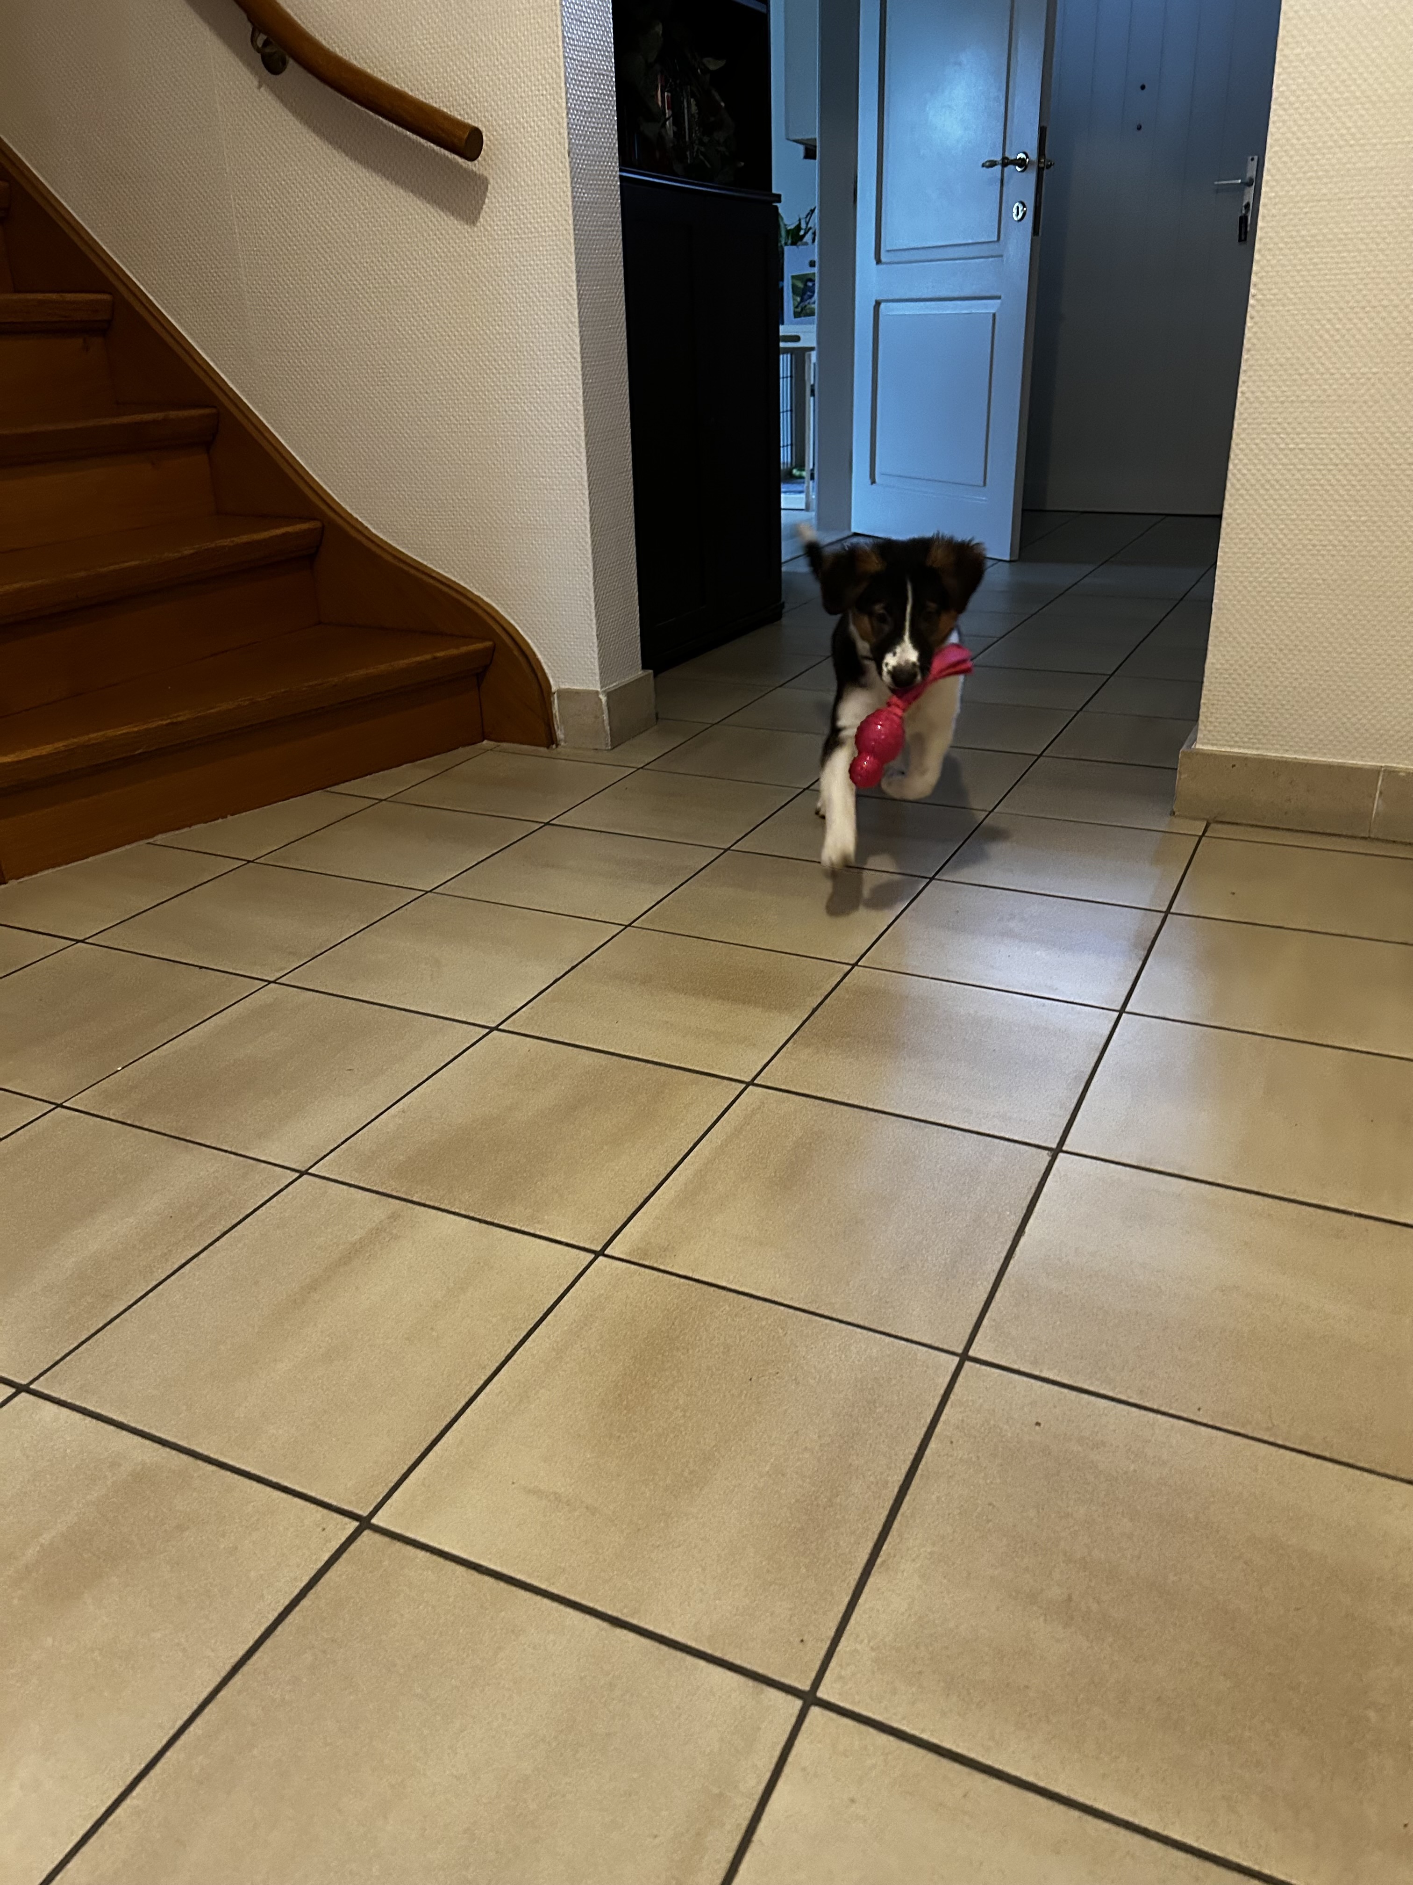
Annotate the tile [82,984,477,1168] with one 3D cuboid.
[{"bbox_3d":[-0.430,0.131,1.450,0.297,0.010,0.297,10,26,24],"label":"tile"}]

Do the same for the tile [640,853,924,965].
[{"bbox_3d":[0.102,-0.048,1.826,0.297,0.010,0.297,10,26,24],"label":"tile"}]

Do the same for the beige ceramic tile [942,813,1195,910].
[{"bbox_3d":[0.506,-0.114,1.951,0.297,0.012,0.297,10,26,24],"label":"beige ceramic tile"}]

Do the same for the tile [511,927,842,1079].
[{"bbox_3d":[-0.027,0.065,1.576,0.297,0.012,0.297,10,26,24],"label":"tile"}]

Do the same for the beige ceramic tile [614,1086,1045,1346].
[{"bbox_3d":[0.115,0.226,1.210,0.297,0.012,0.297,10,26,24],"label":"beige ceramic tile"}]

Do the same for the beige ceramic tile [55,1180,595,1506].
[{"bbox_3d":[-0.287,0.292,1.081,0.297,0.012,0.297,10,26,24],"label":"beige ceramic tile"}]

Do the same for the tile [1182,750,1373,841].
[{"bbox_3d":[0.818,-0.215,2.034,0.265,0.100,0.011,10,26,24],"label":"tile"}]

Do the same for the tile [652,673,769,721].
[{"bbox_3d":[-0.049,-0.479,2.811,0.285,0.010,0.297,10,26,24],"label":"tile"}]

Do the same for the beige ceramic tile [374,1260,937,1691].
[{"bbox_3d":[-0.015,0.339,0.960,0.297,0.012,0.297,10,26,24],"label":"beige ceramic tile"}]

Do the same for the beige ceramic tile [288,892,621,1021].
[{"bbox_3d":[-0.300,0.019,1.702,0.297,0.012,0.297,10,26,24],"label":"beige ceramic tile"}]

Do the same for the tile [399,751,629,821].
[{"bbox_3d":[-0.312,-0.254,2.322,0.297,0.012,0.297,10,26,24],"label":"tile"}]

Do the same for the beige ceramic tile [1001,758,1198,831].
[{"bbox_3d":[0.636,-0.227,2.209,0.297,0.012,0.297,10,26,24],"label":"beige ceramic tile"}]

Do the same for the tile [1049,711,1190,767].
[{"bbox_3d":[0.759,-0.340,2.450,0.282,0.012,0.297,10,26,24],"label":"tile"}]

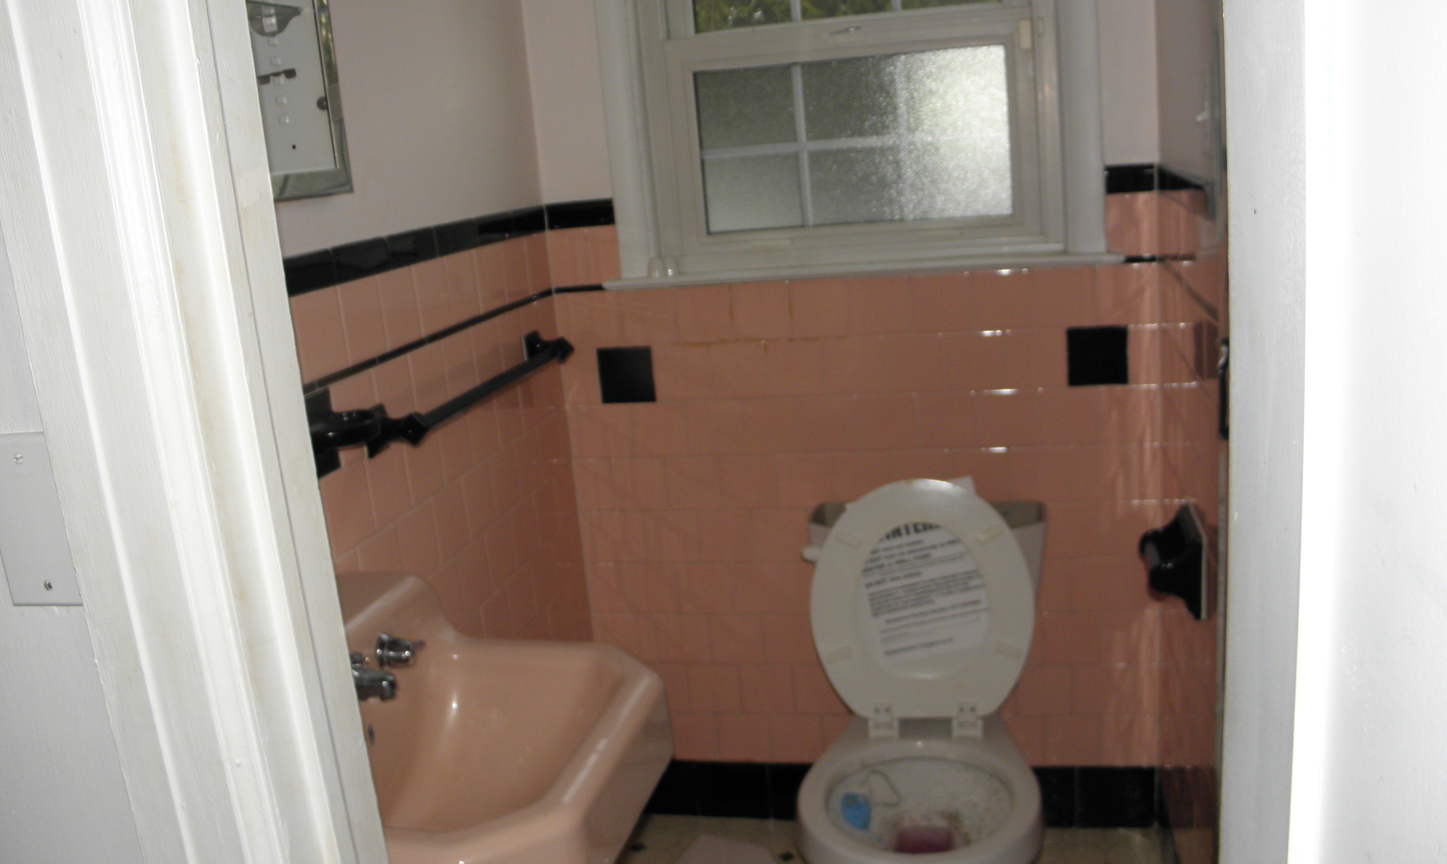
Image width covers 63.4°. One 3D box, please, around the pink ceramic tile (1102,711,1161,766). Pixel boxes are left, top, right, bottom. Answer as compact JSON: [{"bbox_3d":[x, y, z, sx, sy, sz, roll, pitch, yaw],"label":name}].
[{"bbox_3d":[0.791,0.595,2.275,0.108,0.108,0.010,-2,14,11],"label":"pink ceramic tile"}]

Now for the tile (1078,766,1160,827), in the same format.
[{"bbox_3d":[0.765,0.709,2.282,0.146,0.132,0.011,-2,14,12],"label":"tile"}]

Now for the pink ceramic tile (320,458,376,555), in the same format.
[{"bbox_3d":[-0.491,0.100,1.527,0.009,0.108,0.108,-2,14,13],"label":"pink ceramic tile"}]

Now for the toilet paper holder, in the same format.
[{"bbox_3d":[0.660,0.189,1.734,0.078,0.129,0.159,-2,14,13],"label":"toilet paper holder"}]

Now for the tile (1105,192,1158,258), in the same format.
[{"bbox_3d":[0.691,-0.356,2.007,0.097,0.108,0.009,-2,14,12],"label":"tile"}]

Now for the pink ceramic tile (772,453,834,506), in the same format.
[{"bbox_3d":[0.157,0.090,2.258,0.108,0.108,0.010,-2,14,11],"label":"pink ceramic tile"}]

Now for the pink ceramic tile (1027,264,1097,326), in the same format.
[{"bbox_3d":[0.607,-0.244,2.071,0.108,0.108,0.012,-2,14,13],"label":"pink ceramic tile"}]

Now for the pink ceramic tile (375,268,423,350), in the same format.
[{"bbox_3d":[-0.467,-0.182,1.679,0.012,0.108,0.108,-2,14,13],"label":"pink ceramic tile"}]

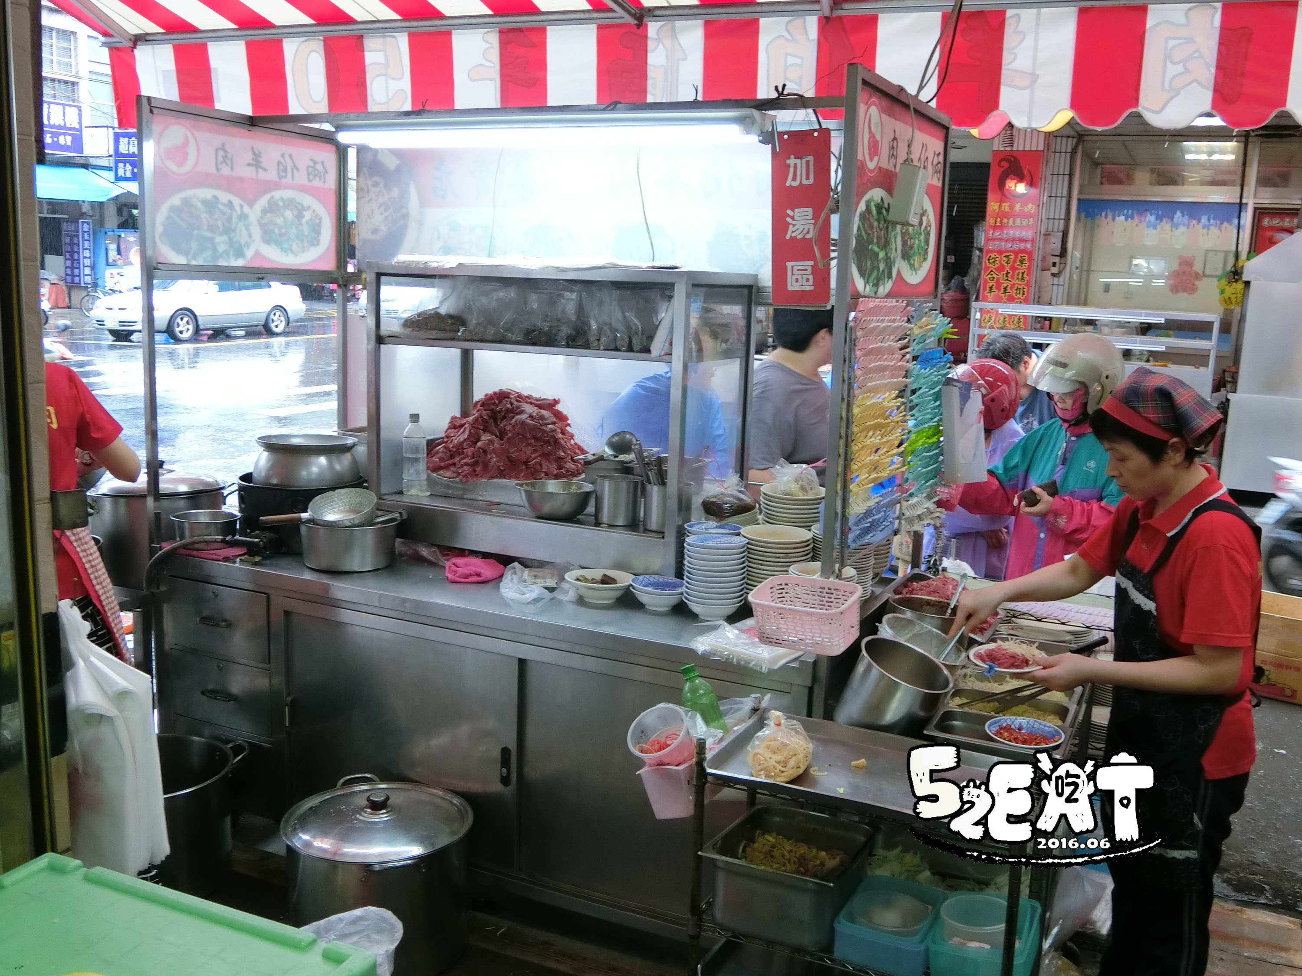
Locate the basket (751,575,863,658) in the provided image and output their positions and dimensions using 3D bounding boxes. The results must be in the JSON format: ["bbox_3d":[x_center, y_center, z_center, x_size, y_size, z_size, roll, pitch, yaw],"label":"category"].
[{"bbox_3d":[0.297,0.247,2.536,0.208,0.105,0.190,6,10,25],"label":"basket"}]

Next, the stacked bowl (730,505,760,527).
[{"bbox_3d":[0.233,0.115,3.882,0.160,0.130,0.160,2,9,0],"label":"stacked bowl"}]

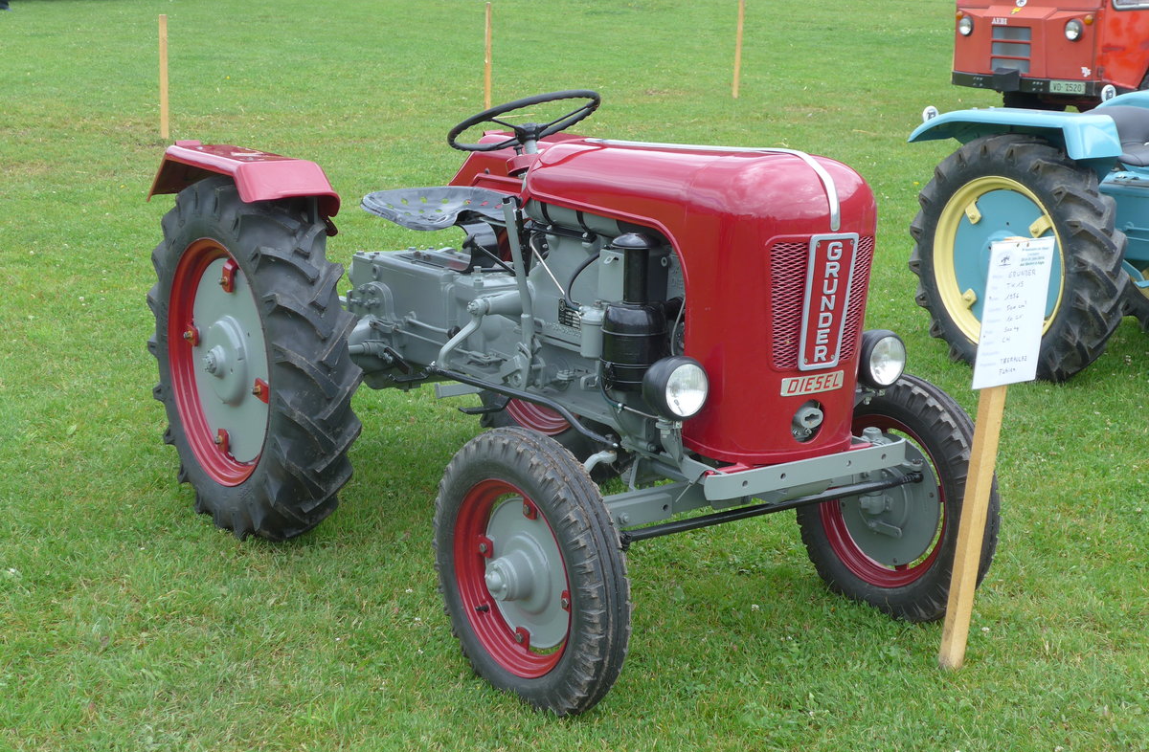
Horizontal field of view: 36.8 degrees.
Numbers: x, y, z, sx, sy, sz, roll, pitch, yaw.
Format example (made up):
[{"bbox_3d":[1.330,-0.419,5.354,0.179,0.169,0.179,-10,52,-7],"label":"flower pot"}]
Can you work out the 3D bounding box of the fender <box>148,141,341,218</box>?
[{"bbox_3d":[-0.895,-0.508,4.597,0.270,0.220,0.690,-8,19,-34],"label":"fender"}]

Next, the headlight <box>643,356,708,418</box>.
[{"bbox_3d":[0.207,0.026,3.548,0.130,0.130,0.110,-8,19,-34],"label":"headlight"}]

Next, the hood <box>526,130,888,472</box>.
[{"bbox_3d":[0.268,-0.230,3.921,0.365,0.650,0.920,-8,19,-34],"label":"hood"}]

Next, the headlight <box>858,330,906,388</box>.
[{"bbox_3d":[0.687,-0.039,3.865,0.130,0.130,0.110,-8,19,-34],"label":"headlight"}]

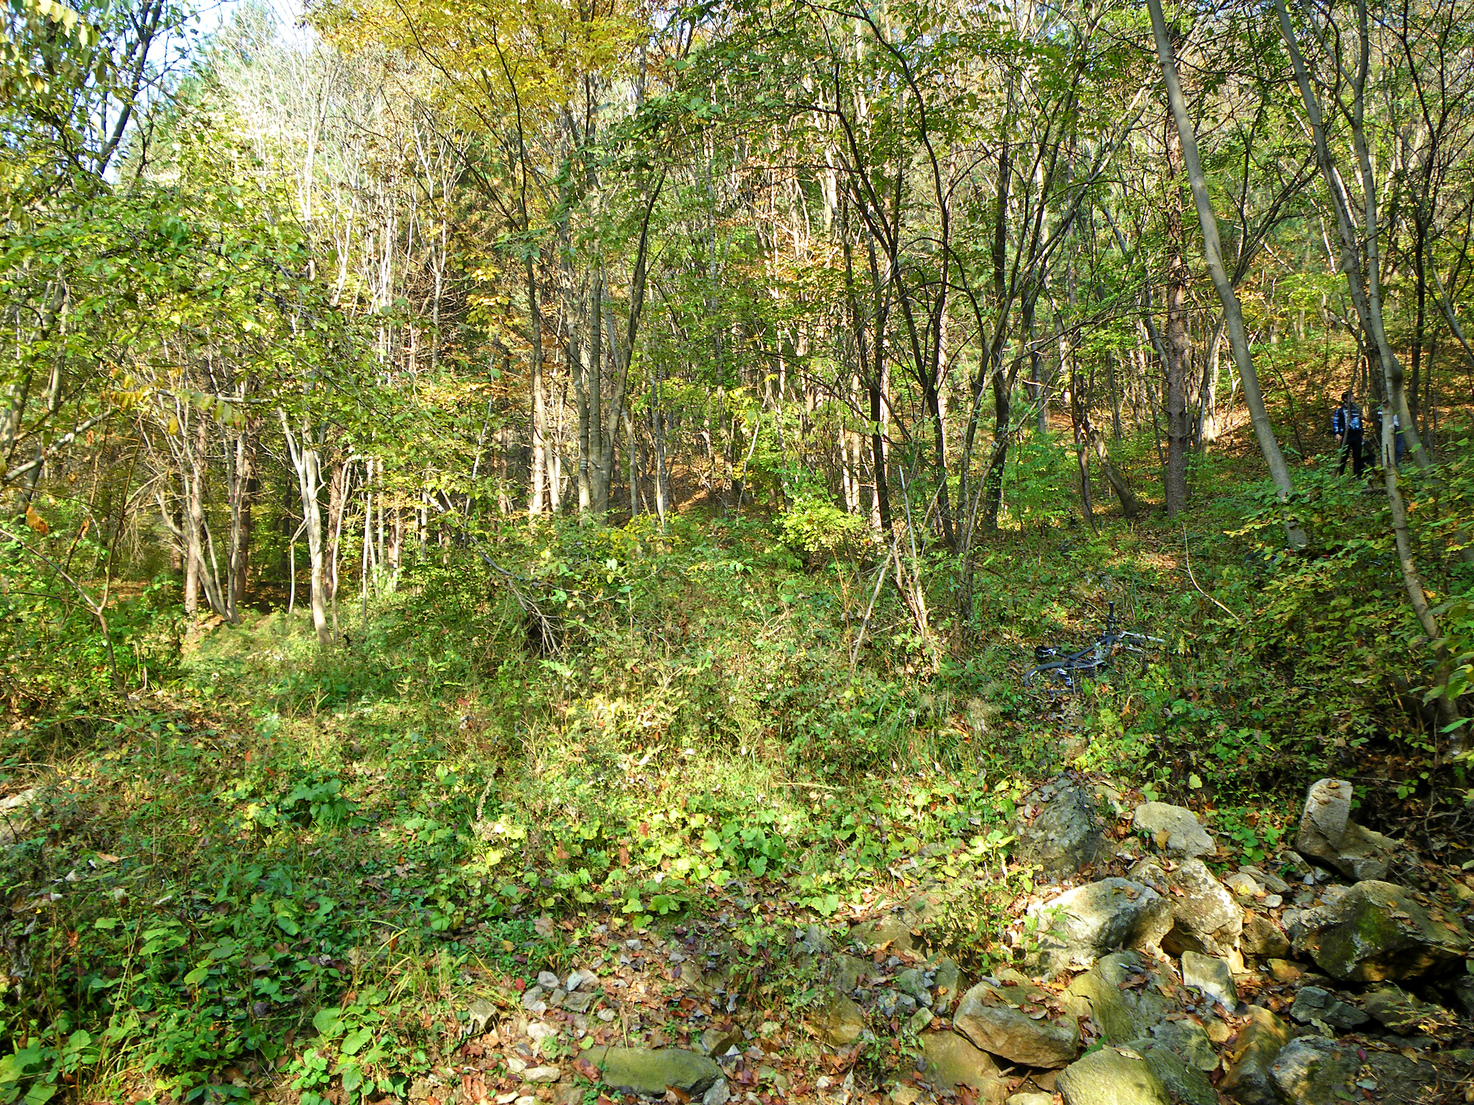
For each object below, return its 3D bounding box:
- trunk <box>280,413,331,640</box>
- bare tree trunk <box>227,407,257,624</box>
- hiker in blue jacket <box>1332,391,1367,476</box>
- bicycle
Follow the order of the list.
[{"bbox_3d":[-5.057,-0.284,14.000,0.600,2.800,0.450,1,-2,-20],"label":"trunk"},{"bbox_3d":[-7.044,-0.542,17.000,0.380,2.980,0.360,1,-3,-24],"label":"bare tree trunk"},{"bbox_3d":[11.949,-2.284,23.300,0.550,1.730,0.380,0,-2,-12],"label":"hiker in blue jacket"},{"bbox_3d":[3.313,0.955,10.812,1.700,0.600,1.000,-12,18,-12],"label":"bicycle"}]

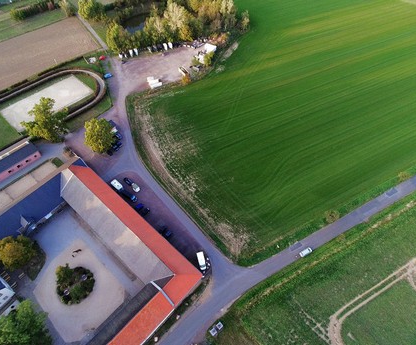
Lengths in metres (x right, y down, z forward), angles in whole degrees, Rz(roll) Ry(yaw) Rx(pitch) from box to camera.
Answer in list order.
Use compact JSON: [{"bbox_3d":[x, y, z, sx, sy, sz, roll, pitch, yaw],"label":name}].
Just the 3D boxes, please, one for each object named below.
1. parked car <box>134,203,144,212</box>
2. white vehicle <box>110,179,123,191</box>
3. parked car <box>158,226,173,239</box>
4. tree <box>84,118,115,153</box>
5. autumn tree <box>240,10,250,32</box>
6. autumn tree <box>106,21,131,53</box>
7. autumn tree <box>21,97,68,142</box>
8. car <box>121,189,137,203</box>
[{"bbox_3d":[-25.616,12.842,108.834,4.000,1.500,1.750,-27,59,-19],"label":"parked car"},{"bbox_3d":[-35.088,5.435,113.342,5.000,2.500,2.150,38,62,23],"label":"white vehicle"},{"bbox_3d":[-14.382,21.472,102.867,4.300,1.500,1.800,-35,62,-24],"label":"parked car"},{"bbox_3d":[-44.152,-14.971,119.647,11.500,15.800,11.500,2,54,0],"label":"tree"},{"bbox_3d":[22.667,-90.910,177.321,6.000,13.500,6.000,2,54,0],"label":"autumn tree"},{"bbox_3d":[-50.212,-73.620,160.864,12.000,17.300,12.000,2,54,0],"label":"autumn tree"},{"bbox_3d":[-66.187,-20.544,120.576,15.800,20.000,15.800,2,54,0],"label":"autumn tree"},{"bbox_3d":[-29.796,8.942,111.304,5.800,1.900,1.950,33,60,21],"label":"car"}]

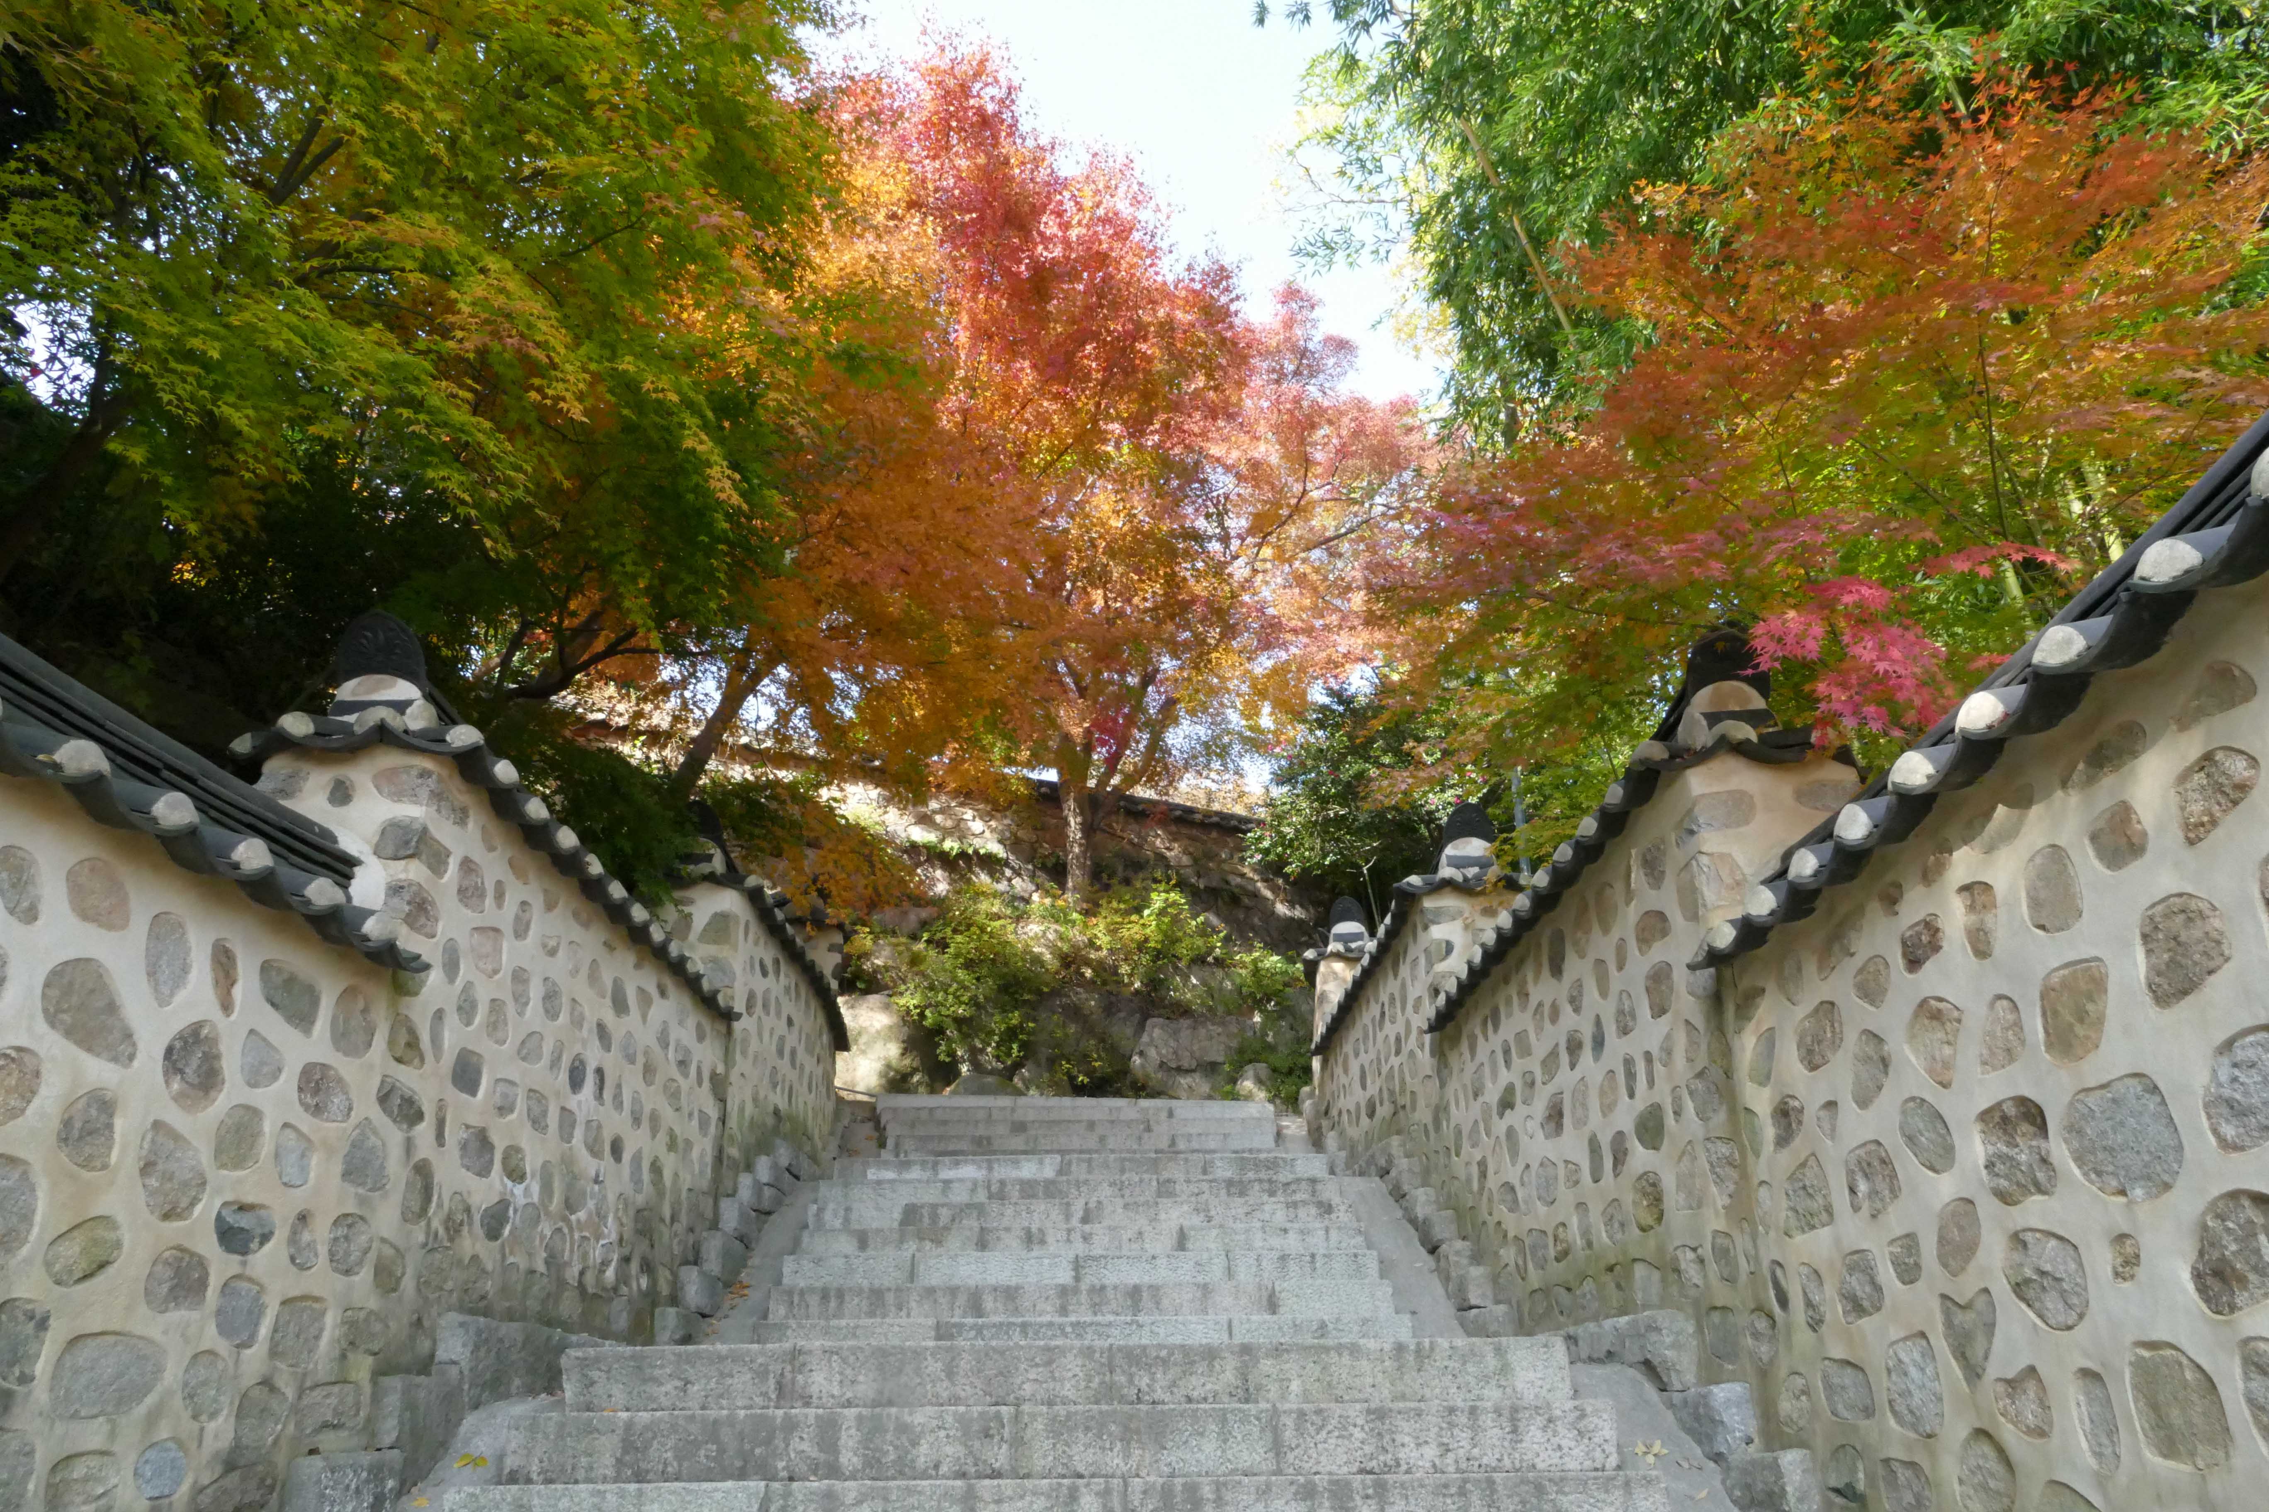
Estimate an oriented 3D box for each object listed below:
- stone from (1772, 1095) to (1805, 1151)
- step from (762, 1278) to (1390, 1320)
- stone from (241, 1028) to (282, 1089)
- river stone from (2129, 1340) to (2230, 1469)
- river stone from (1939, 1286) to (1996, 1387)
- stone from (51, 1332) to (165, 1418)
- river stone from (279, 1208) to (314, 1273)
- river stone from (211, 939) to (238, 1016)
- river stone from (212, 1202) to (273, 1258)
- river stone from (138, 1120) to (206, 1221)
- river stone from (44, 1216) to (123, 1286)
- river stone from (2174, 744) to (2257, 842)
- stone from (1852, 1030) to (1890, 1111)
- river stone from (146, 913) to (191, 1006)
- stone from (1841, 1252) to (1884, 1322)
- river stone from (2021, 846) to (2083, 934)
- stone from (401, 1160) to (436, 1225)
[{"bbox_3d":[1.610,0.894,3.838,0.076,0.115,0.216,0,-23,0],"label":"stone"},{"bbox_3d":[-0.223,2.340,6.730,2.650,0.145,0.330,-1,-21,0],"label":"step"},{"bbox_3d":[-1.897,0.657,3.373,0.090,0.118,0.167,-1,-21,0],"label":"stone"},{"bbox_3d":[1.582,0.962,2.337,0.109,0.168,0.205,-1,-21,0],"label":"river stone"},{"bbox_3d":[1.563,1.058,2.875,0.112,0.173,0.171,-1,-22,0],"label":"river stone"},{"bbox_3d":[-2.013,1.207,3.067,0.104,0.148,0.316,-1,-23,3],"label":"stone"},{"bbox_3d":[-1.974,1.143,3.709,0.068,0.133,0.150,-1,-23,3],"label":"river stone"},{"bbox_3d":[-1.889,0.453,3.222,0.080,0.163,0.076,-1,-22,0],"label":"river stone"},{"bbox_3d":[-1.989,1.047,3.495,0.075,0.108,0.227,-1,-23,3],"label":"river stone"},{"bbox_3d":[-1.881,0.789,3.004,0.116,0.183,0.244,0,-23,-1],"label":"river stone"},{"bbox_3d":[-1.896,0.876,2.791,0.100,0.120,0.197,-1,-22,0],"label":"river stone"},{"bbox_3d":[1.607,0.056,2.293,0.089,0.152,0.172,0,-23,-1],"label":"river stone"},{"bbox_3d":[1.596,0.666,3.335,0.096,0.162,0.189,0,-23,-1],"label":"stone"},{"bbox_3d":[-1.903,0.394,3.048,0.096,0.176,0.143,-1,-21,0],"label":"river stone"},{"bbox_3d":[1.562,1.108,3.296,0.106,0.148,0.180,-1,-22,0],"label":"stone"},{"bbox_3d":[1.607,0.232,2.727,0.079,0.157,0.171,0,-23,0],"label":"river stone"},{"bbox_3d":[-1.891,1.127,4.070,0.108,0.160,0.172,-1,-22,0],"label":"stone"}]

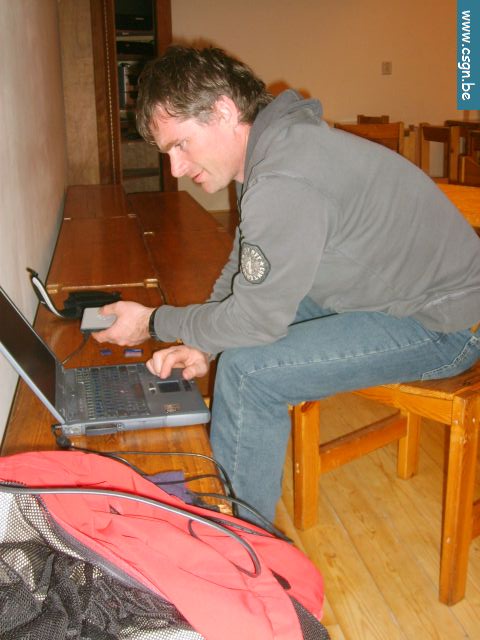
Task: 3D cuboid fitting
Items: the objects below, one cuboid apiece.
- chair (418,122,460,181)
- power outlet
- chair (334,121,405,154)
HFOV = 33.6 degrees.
[{"bbox_3d":[1.310,-0.724,4.574,0.430,0.780,0.418,-3,17,-10],"label":"chair"},{"bbox_3d":[1.186,-2.033,6.409,0.083,0.105,0.012,-3,17,-10],"label":"power outlet"},{"bbox_3d":[0.752,-0.860,5.053,0.418,0.780,0.430,-3,17,-8],"label":"chair"}]

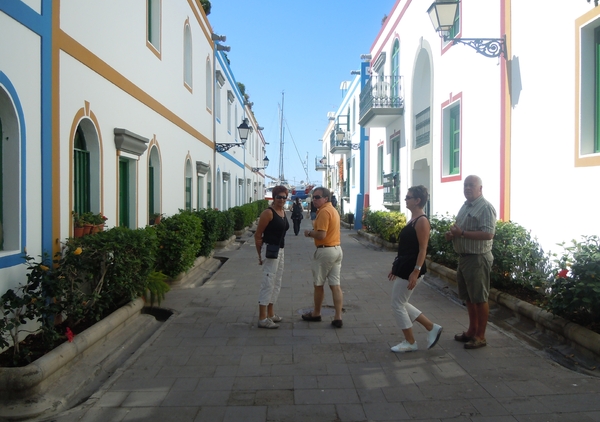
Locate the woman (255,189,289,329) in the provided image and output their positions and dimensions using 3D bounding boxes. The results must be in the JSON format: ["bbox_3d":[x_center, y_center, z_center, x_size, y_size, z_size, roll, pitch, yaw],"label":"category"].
[{"bbox_3d":[-0.325,0.515,6.080,0.400,1.660,0.480,1,1,34],"label":"woman"}]

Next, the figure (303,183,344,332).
[{"bbox_3d":[0.301,0.544,6.373,0.460,1.690,0.500,1,2,35],"label":"figure"}]

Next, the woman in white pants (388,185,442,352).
[{"bbox_3d":[1.176,0.574,5.276,0.540,1.680,0.480,0,1,-2],"label":"woman in white pants"}]

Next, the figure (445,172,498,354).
[{"bbox_3d":[1.730,0.494,5.280,0.470,1.730,0.540,-1,1,-32],"label":"figure"}]

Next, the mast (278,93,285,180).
[{"bbox_3d":[-3.273,-13.004,92.000,0.350,15.900,0.350,0,1,-1],"label":"mast"}]

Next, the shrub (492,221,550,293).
[{"bbox_3d":[2.840,0.590,6.800,0.750,0.950,0.950,0,1,-1],"label":"shrub"}]

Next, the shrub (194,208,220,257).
[{"bbox_3d":[-2.050,0.450,10.800,0.800,1.030,1.100,0,1,-1],"label":"shrub"}]

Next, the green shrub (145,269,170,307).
[{"bbox_3d":[-1.987,1.081,7.250,0.420,0.500,0.420,0,1,-1],"label":"green shrub"}]

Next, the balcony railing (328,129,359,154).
[{"bbox_3d":[2.447,-4.081,31.675,1.000,1.100,3.100,0,1,-1],"label":"balcony railing"}]

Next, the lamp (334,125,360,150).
[{"bbox_3d":[2.459,-3.603,26.200,1.220,1.120,0.420,0,1,-1],"label":"lamp"}]

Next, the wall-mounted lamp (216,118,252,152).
[{"bbox_3d":[-2.020,-2.330,16.100,1.110,1.040,0.400,0,1,-1],"label":"wall-mounted lamp"}]

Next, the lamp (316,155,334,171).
[{"bbox_3d":[2.310,-3.850,41.500,1.080,1.060,0.400,0,1,-1],"label":"lamp"}]

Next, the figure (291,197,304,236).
[{"bbox_3d":[-0.108,0.214,22.465,0.550,1.640,0.380,0,1,-1],"label":"figure"}]

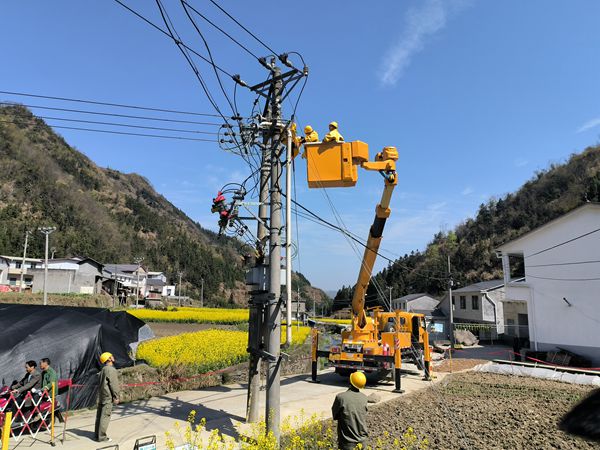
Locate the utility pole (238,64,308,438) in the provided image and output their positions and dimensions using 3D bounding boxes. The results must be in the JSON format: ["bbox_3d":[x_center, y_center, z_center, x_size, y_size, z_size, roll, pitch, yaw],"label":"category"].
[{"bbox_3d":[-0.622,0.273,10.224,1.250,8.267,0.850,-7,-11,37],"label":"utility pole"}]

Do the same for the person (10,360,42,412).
[{"bbox_3d":[-5.584,3.459,9.682,0.720,1.270,0.520,6,-11,-36],"label":"person"}]

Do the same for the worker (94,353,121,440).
[{"bbox_3d":[-3.866,3.478,9.498,0.450,1.730,0.520,4,-10,-27],"label":"worker"}]

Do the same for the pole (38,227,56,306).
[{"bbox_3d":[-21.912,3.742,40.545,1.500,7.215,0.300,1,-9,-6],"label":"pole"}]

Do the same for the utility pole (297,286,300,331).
[{"bbox_3d":[-0.184,8.818,48.369,0.350,4.882,0.250,0,-9,0],"label":"utility pole"}]

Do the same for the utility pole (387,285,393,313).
[{"bbox_3d":[15.671,13.634,82.420,1.300,5.560,0.350,0,-9,0],"label":"utility pole"}]

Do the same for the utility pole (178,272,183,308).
[{"bbox_3d":[-22.484,12.180,88.538,1.300,7.122,0.350,0,-9,0],"label":"utility pole"}]

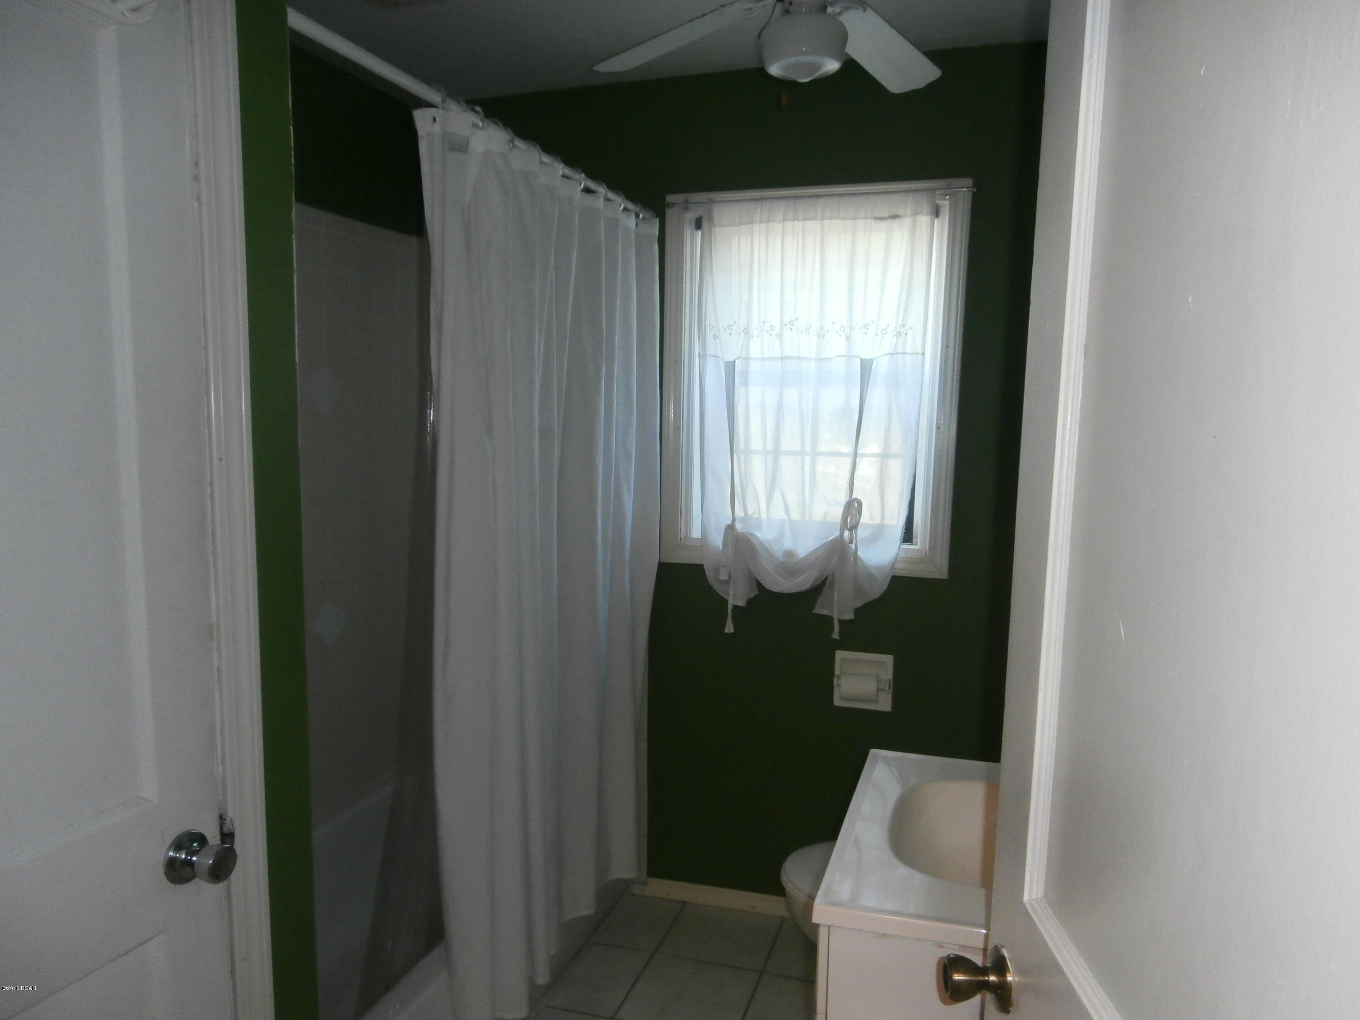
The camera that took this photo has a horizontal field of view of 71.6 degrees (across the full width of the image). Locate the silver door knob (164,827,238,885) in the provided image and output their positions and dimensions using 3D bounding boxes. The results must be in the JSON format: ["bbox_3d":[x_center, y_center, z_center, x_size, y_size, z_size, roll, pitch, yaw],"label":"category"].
[{"bbox_3d":[-0.602,0.444,1.194,0.060,0.067,0.067,3,6,18],"label":"silver door knob"}]

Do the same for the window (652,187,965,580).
[{"bbox_3d":[0.354,-0.355,2.635,0.830,1.055,0.090,3,6,18],"label":"window"}]

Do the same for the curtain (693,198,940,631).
[{"bbox_3d":[0.351,-0.247,2.567,0.620,1.201,0.080,3,6,18],"label":"curtain"}]

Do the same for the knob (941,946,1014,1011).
[{"bbox_3d":[0.306,0.487,0.980,0.061,0.066,0.066,1,6,2],"label":"knob"}]

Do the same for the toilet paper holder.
[{"bbox_3d":[0.513,0.479,2.637,0.161,0.158,0.070,3,6,18],"label":"toilet paper holder"}]

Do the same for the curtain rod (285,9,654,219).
[{"bbox_3d":[-0.304,-0.756,1.990,0.027,0.027,1.520,3,7,17],"label":"curtain rod"}]

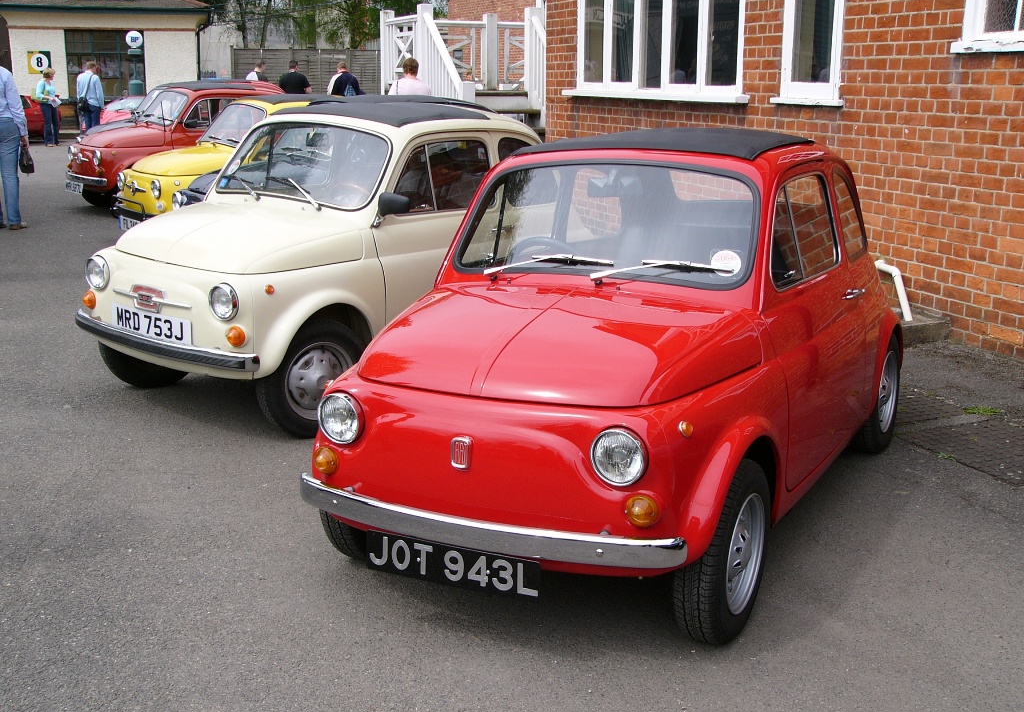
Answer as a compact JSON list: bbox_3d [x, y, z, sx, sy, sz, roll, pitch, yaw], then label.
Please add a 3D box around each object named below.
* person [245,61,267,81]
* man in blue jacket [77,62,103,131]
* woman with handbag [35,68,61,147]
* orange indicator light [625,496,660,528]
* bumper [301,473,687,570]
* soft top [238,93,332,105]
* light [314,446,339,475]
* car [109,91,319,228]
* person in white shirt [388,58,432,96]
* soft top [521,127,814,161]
[{"bbox_3d":[-4.509,-4.354,21.581,0.500,1.740,0.320,7,15,26],"label":"person"},{"bbox_3d":[-8.790,-5.271,25.480,0.550,1.760,0.360,4,14,14],"label":"man in blue jacket"},{"bbox_3d":[-9.698,-5.211,25.495,0.420,1.620,0.520,12,17,40],"label":"woman with handbag"},{"bbox_3d":[0.318,0.377,2.947,0.080,0.080,0.055,6,15,28],"label":"orange indicator light"},{"bbox_3d":[-0.125,0.426,3.139,1.180,0.085,0.150,6,15,28],"label":"bumper"},{"bbox_3d":[-1.868,-2.194,10.351,0.790,0.105,0.860,-8,17,-34],"label":"soft top"},{"bbox_3d":[-0.516,0.289,3.392,0.080,0.080,0.055,6,15,28],"label":"light"},{"bbox_3d":[-1.880,-1.605,10.497,2.970,1.330,1.320,-8,17,-34],"label":"car"},{"bbox_3d":[-1.094,-2.375,13.208,0.470,1.680,0.300,1,13,3],"label":"person in white shirt"},{"bbox_3d":[0.534,-0.737,4.146,0.840,0.100,0.780,6,15,28],"label":"soft top"}]

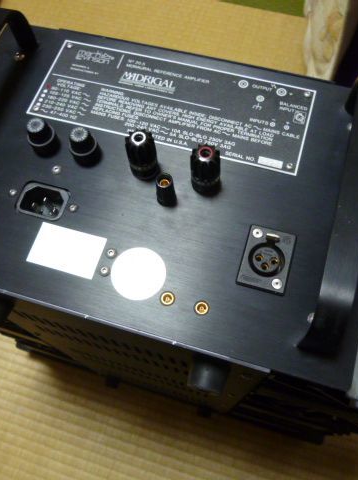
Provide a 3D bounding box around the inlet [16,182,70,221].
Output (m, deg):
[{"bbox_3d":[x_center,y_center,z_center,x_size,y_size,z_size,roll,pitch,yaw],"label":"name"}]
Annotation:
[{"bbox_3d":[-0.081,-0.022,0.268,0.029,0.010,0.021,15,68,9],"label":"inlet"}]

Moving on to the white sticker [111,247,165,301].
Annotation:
[{"bbox_3d":[-0.022,0.018,0.244,0.030,0.001,0.030,15,68,9],"label":"white sticker"}]

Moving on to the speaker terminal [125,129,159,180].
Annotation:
[{"bbox_3d":[-0.021,-0.049,0.257,0.016,0.032,0.016,-1,67,2],"label":"speaker terminal"}]

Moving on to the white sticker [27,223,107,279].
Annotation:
[{"bbox_3d":[-0.064,0.006,0.252,0.040,0.001,0.025,14,68,9],"label":"white sticker"}]

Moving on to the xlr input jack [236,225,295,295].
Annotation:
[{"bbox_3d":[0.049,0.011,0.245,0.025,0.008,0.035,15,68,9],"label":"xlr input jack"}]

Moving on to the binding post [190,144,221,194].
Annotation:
[{"bbox_3d":[0.015,-0.039,0.251,0.016,0.032,0.016,-1,67,2],"label":"binding post"}]

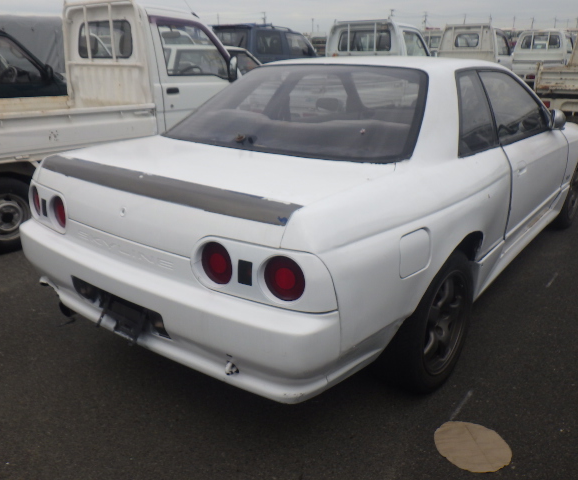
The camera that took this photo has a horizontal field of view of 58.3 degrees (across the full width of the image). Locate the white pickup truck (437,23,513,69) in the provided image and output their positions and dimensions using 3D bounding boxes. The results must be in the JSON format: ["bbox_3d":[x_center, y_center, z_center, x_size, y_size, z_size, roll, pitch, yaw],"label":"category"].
[{"bbox_3d":[3.990,-4.080,12.150,1.420,1.830,3.280,15,26,37],"label":"white pickup truck"}]

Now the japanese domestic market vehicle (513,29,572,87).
[{"bbox_3d":[6.680,-4.760,13.850,1.420,1.800,3.280,12,24,32],"label":"japanese domestic market vehicle"}]

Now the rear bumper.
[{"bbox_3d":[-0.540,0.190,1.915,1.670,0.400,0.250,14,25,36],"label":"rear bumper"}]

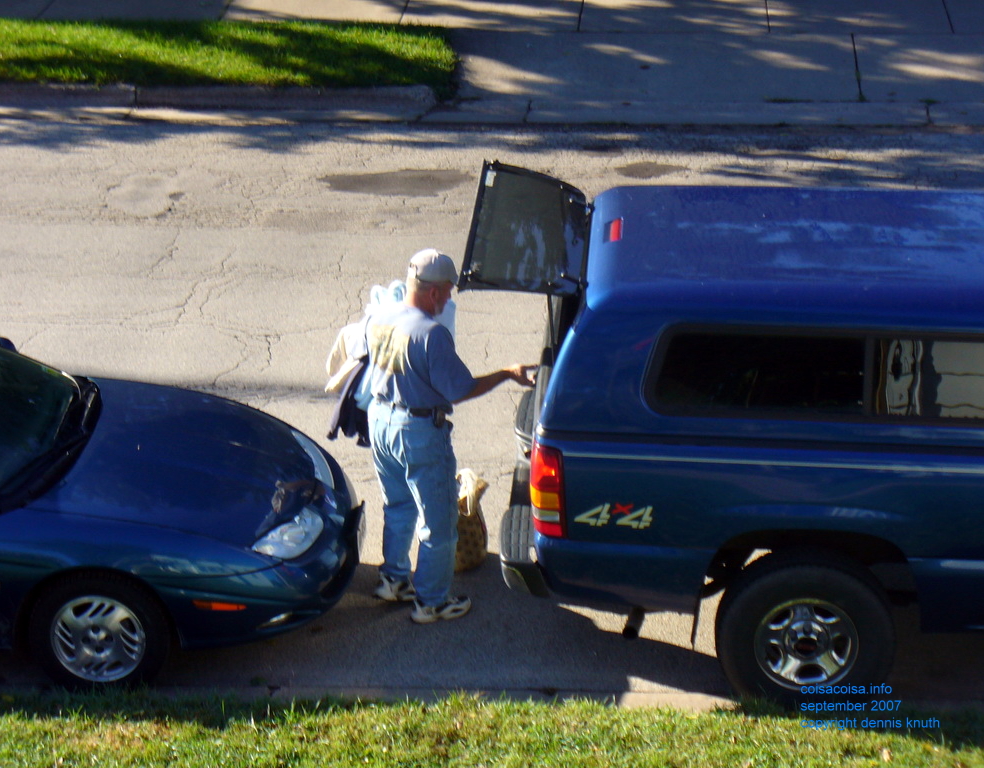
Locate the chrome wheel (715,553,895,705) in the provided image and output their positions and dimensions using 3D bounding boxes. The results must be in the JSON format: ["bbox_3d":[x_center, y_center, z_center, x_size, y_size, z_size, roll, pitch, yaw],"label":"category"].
[{"bbox_3d":[1.350,1.068,12.452,0.772,0.765,0.250,1,21,4],"label":"chrome wheel"}]

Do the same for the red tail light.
[{"bbox_3d":[0.245,0.424,12.223,0.152,0.423,0.160,1,21,4],"label":"red tail light"}]

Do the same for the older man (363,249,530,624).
[{"bbox_3d":[-0.227,0.208,13.374,0.680,1.740,0.560,-12,24,-26],"label":"older man"}]

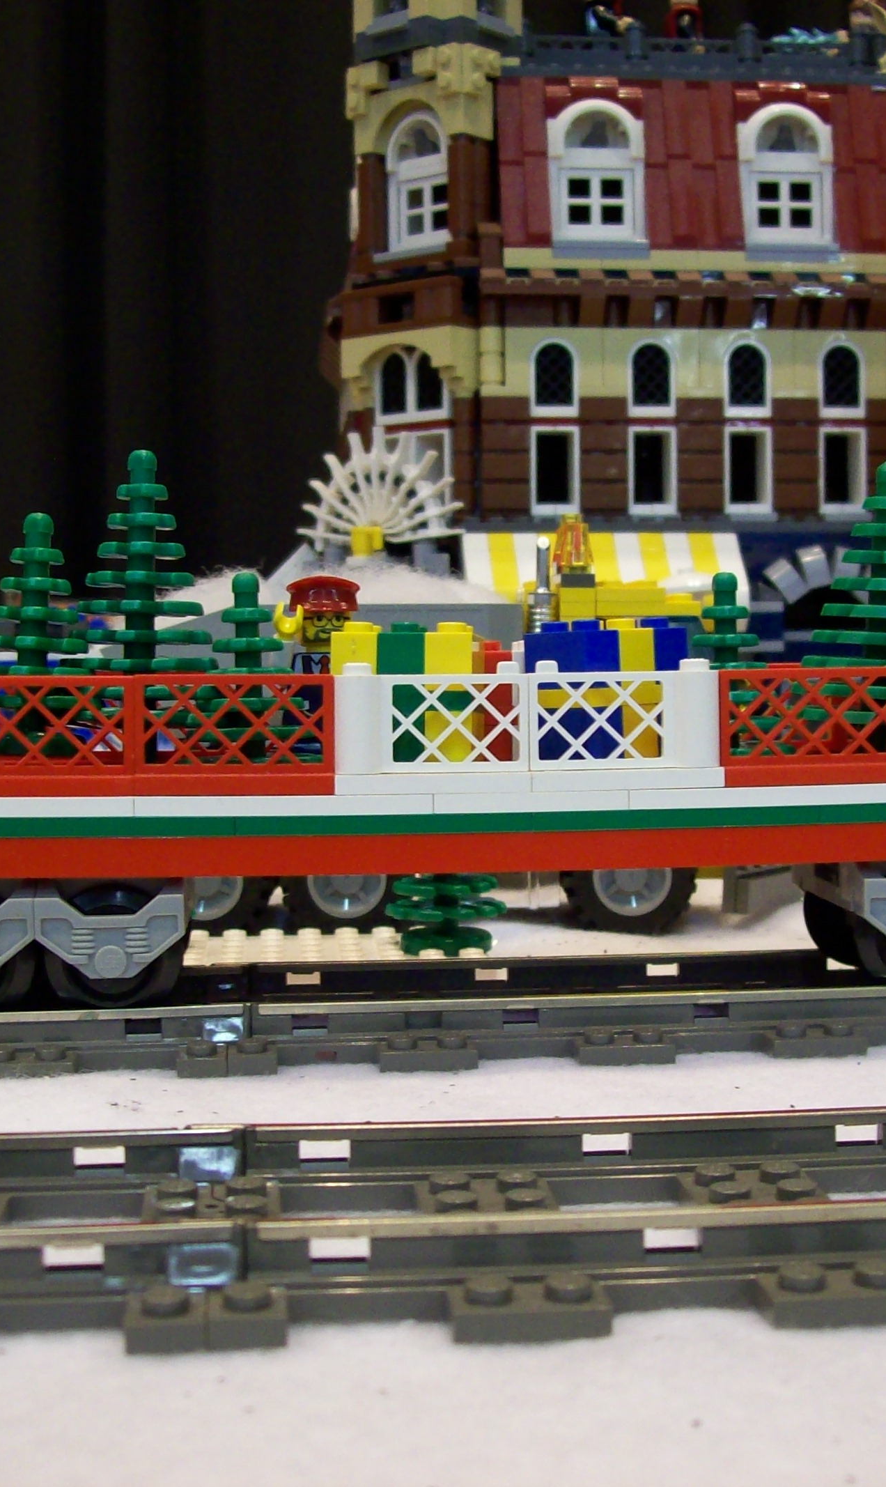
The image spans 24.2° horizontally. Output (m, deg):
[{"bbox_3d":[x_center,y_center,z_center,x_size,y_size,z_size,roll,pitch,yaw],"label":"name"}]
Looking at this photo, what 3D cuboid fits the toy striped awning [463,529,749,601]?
[{"bbox_3d":[0.051,-0.051,0.646,0.088,0.032,0.024,-1,4,-8],"label":"toy striped awning"}]

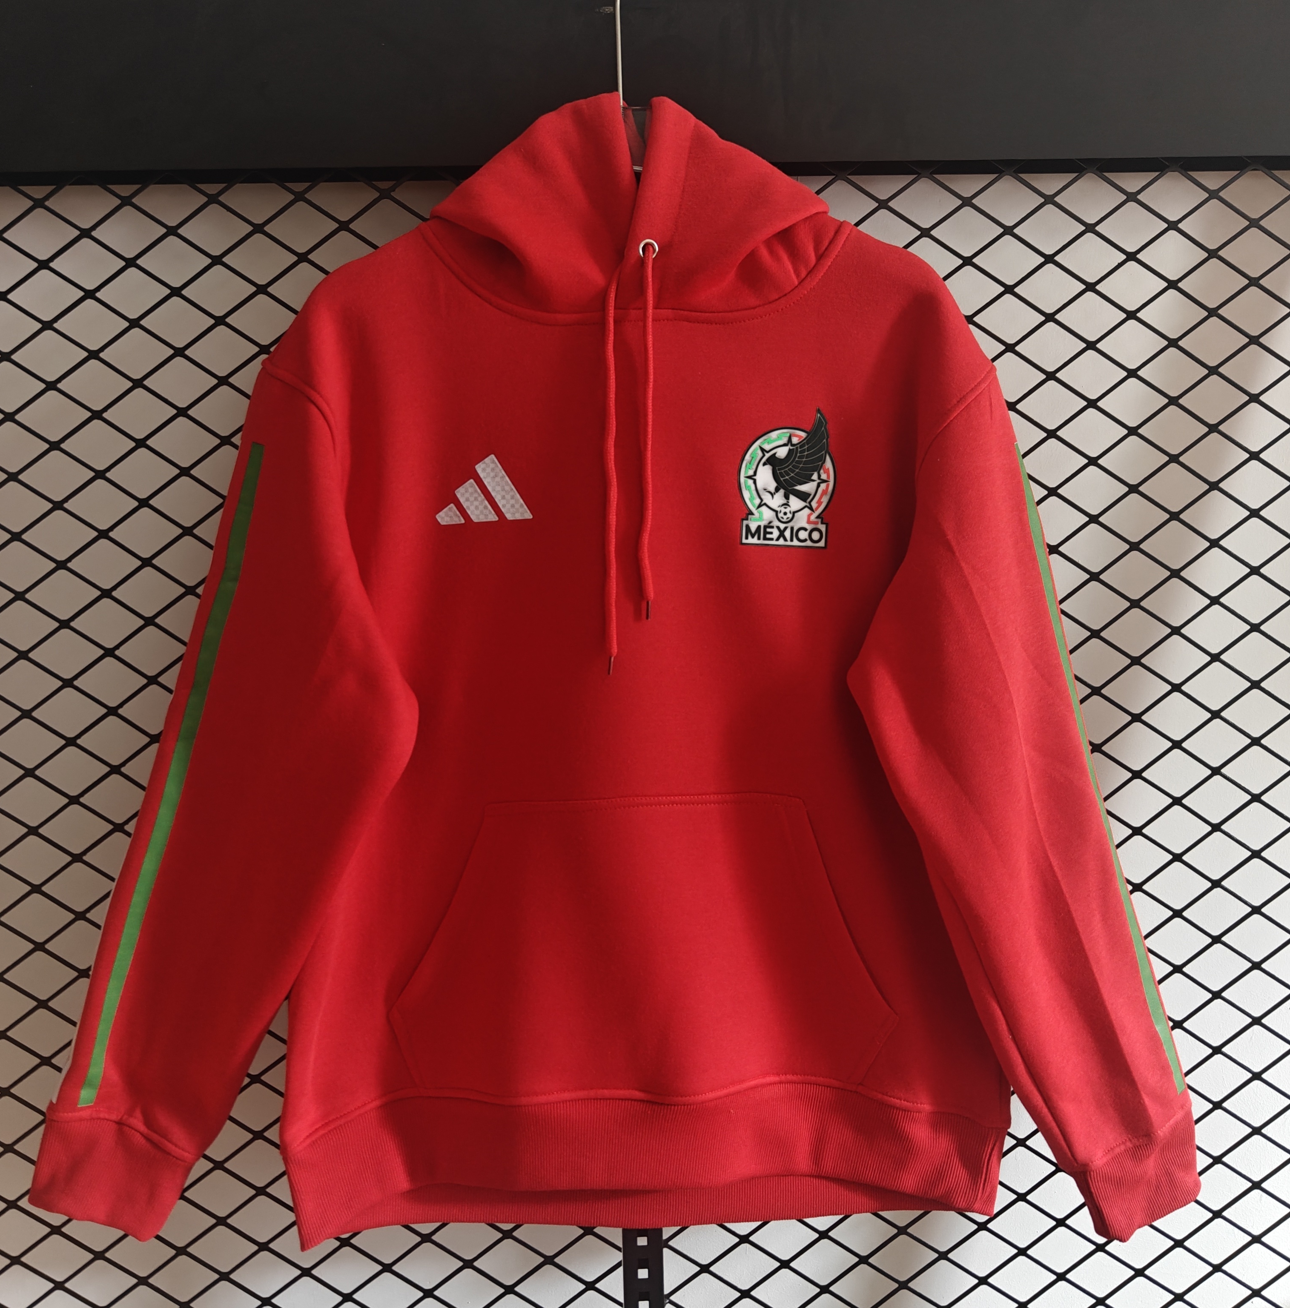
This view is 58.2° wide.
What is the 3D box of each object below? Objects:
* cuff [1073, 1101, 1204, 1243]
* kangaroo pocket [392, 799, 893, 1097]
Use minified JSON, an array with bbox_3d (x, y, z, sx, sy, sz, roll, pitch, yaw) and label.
[{"bbox_3d":[0.346,0.363,0.815,0.090,0.061,0.045,-16,3,-24],"label":"cuff"},{"bbox_3d":[-0.002,0.197,0.790,0.343,0.205,0.045,-1,3,-2],"label":"kangaroo pocket"}]

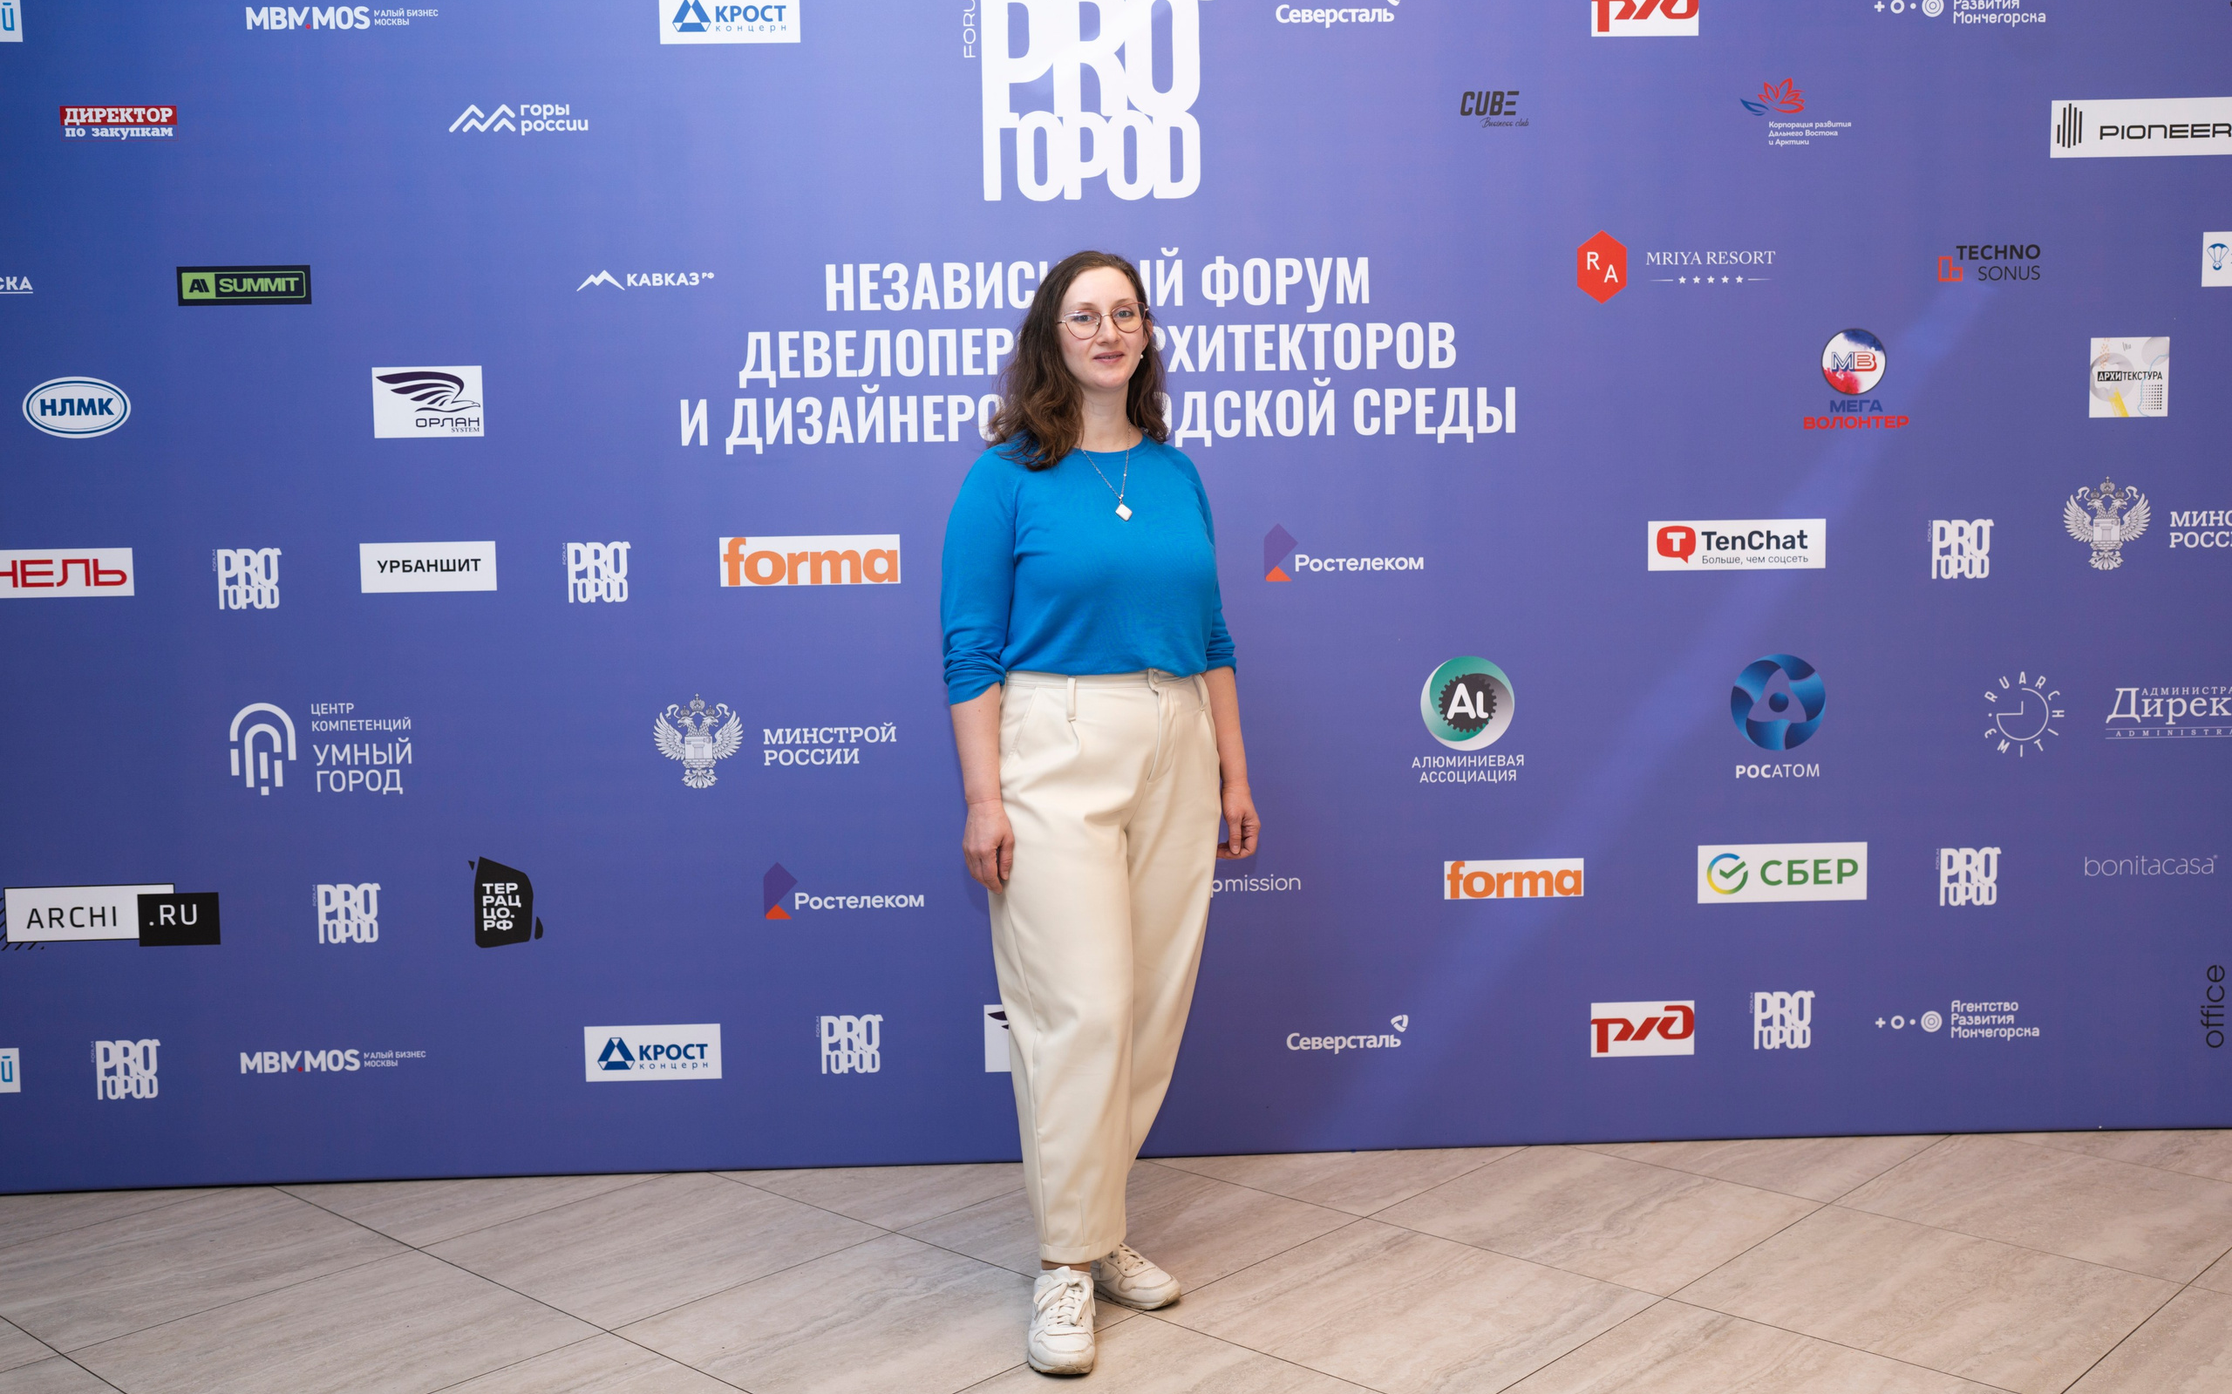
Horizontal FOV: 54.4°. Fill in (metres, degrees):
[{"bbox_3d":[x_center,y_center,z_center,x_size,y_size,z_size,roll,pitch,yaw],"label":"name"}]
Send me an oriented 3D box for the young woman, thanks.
[{"bbox_3d":[-0.007,0.144,3.414,0.520,1.660,0.400,-4,6,-29],"label":"young woman"}]

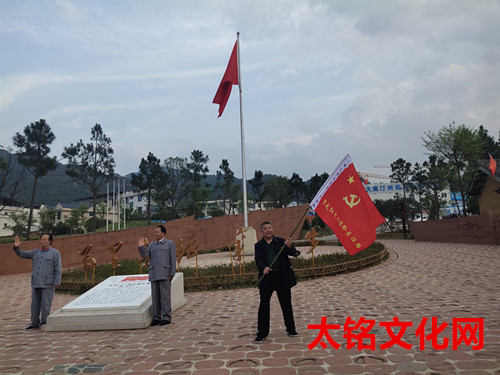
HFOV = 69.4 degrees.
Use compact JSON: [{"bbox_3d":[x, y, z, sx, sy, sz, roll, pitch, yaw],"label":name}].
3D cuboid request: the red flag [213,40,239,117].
[{"bbox_3d":[-1.092,-4.854,16.000,1.094,3.500,0.600,-2,-7,-3],"label":"red flag"}]

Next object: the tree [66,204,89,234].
[{"bbox_3d":[-14.305,2.689,29.944,1.750,2.560,1.750,-2,-6,0],"label":"tree"}]

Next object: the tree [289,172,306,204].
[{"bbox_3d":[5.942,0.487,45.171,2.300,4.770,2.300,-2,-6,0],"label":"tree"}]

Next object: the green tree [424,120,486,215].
[{"bbox_3d":[18.464,-1.031,33.000,5.383,9.346,5.383,-6,-8,29],"label":"green tree"}]

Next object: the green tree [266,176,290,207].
[{"bbox_3d":[3.640,1.120,48.000,3.283,5.056,3.283,-3,-7,4],"label":"green tree"}]

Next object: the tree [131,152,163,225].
[{"bbox_3d":[-10.606,0.147,37.000,3.115,7.549,3.115,0,-7,-16],"label":"tree"}]

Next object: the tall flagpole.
[{"bbox_3d":[-0.416,-3.311,19.756,0.180,10.840,0.180,-2,-6,0],"label":"tall flagpole"}]

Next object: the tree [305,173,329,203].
[{"bbox_3d":[8.632,0.372,46.177,2.800,4.620,2.700,-2,-6,0],"label":"tree"}]

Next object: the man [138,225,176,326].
[{"bbox_3d":[-1.634,1.546,6.380,0.600,1.730,0.450,-4,-6,13],"label":"man"}]

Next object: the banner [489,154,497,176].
[{"bbox_3d":[15.586,-1.414,23.208,0.500,1.400,0.300,-6,-7,30],"label":"banner"}]

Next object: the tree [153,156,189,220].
[{"bbox_3d":[-8.808,0.207,40.000,3.788,7.398,3.788,-1,-7,-12],"label":"tree"}]

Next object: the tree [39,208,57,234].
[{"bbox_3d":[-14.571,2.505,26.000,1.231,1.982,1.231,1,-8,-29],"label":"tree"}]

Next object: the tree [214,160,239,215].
[{"bbox_3d":[-2.875,0.139,44.000,2.778,7.398,2.778,-2,-7,-4],"label":"tree"}]

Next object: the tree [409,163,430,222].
[{"bbox_3d":[16.929,0.572,36.066,2.100,6.200,2.100,-2,-6,0],"label":"tree"}]

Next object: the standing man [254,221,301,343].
[{"bbox_3d":[0.390,1.347,5.300,0.641,1.676,0.500,-2,-7,-3],"label":"standing man"}]

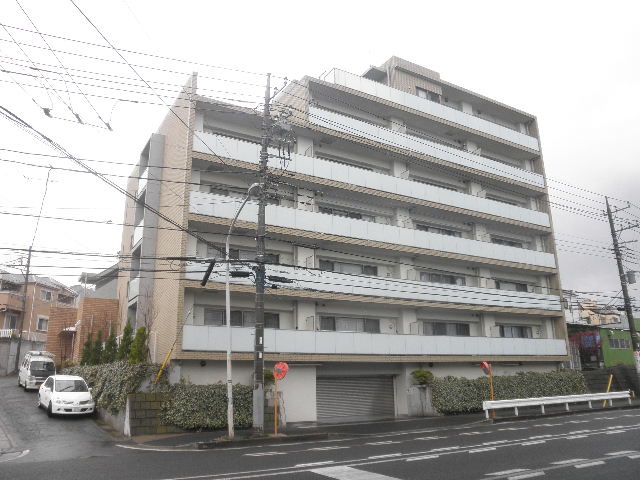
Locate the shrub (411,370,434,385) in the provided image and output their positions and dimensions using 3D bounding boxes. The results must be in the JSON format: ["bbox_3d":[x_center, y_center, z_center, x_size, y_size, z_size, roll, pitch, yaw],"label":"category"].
[{"bbox_3d":[5.155,6.949,26.165,1.000,0.700,0.950,8,-17,-30],"label":"shrub"}]

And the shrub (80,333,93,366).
[{"bbox_3d":[-13.187,6.191,29.237,0.650,1.907,0.650,8,-18,-31],"label":"shrub"}]

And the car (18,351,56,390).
[{"bbox_3d":[-17.131,7.864,31.471,1.520,2.080,3.500,10,-12,-35],"label":"car"}]

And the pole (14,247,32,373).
[{"bbox_3d":[-24.819,5.720,43.460,0.360,10.470,0.360,8,-17,-30],"label":"pole"}]

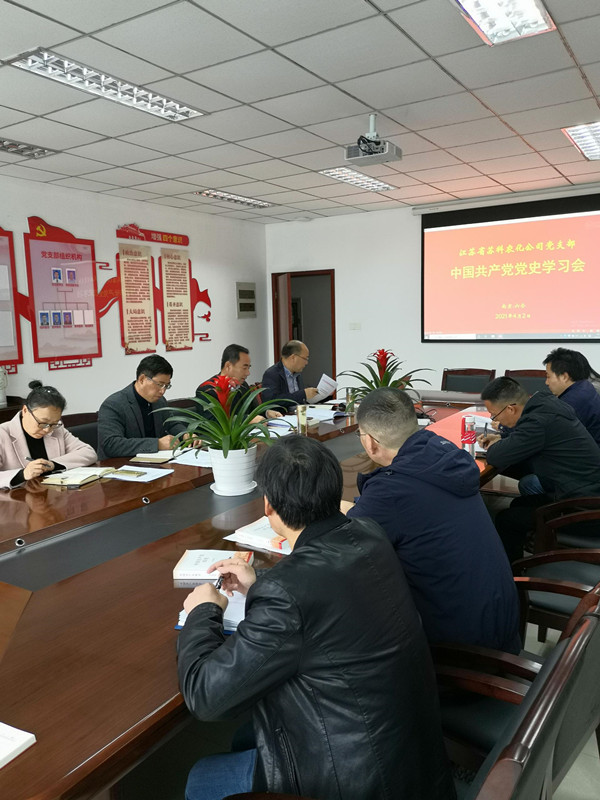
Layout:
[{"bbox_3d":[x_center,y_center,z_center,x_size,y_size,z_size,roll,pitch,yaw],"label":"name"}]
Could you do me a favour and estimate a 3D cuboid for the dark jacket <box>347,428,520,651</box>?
[{"bbox_3d":[0.379,0.428,1.993,0.610,0.680,0.530,4,10,38],"label":"dark jacket"}]

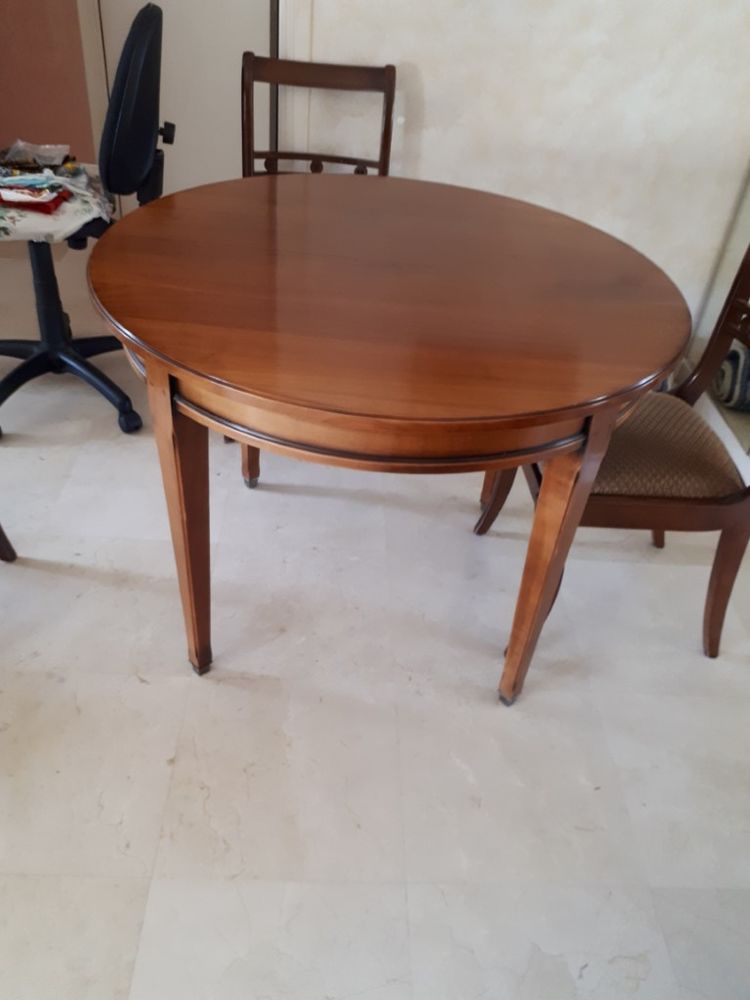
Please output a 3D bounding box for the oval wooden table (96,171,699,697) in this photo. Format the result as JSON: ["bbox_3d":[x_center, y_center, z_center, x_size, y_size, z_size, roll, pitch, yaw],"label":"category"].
[{"bbox_3d":[-0.001,-0.118,1.574,1.005,0.745,1.005,5,38,-1],"label":"oval wooden table"}]

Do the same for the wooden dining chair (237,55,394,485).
[{"bbox_3d":[-0.172,-0.640,2.096,0.440,0.890,0.500,4,38,-3],"label":"wooden dining chair"}]

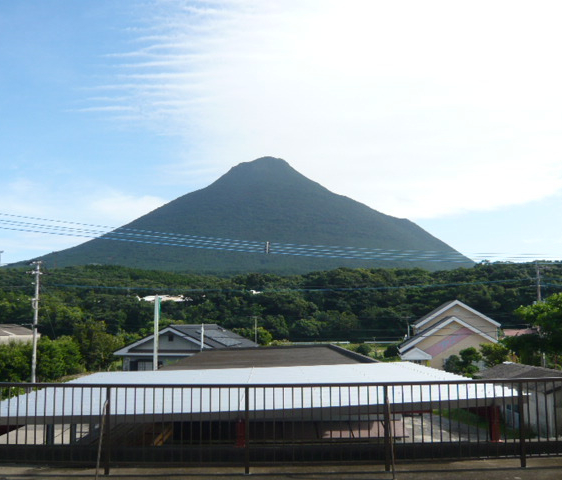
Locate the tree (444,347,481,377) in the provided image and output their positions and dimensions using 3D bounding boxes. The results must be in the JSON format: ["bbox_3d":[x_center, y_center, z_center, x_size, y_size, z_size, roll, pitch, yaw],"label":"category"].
[{"bbox_3d":[15.437,10.843,43.829,3.100,3.600,3.000,0,-5,0],"label":"tree"}]

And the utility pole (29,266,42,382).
[{"bbox_3d":[-21.131,7.657,44.456,1.100,11.450,0.500,0,-5,0],"label":"utility pole"}]

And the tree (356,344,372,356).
[{"bbox_3d":[10.523,14.169,65.919,2.000,1.700,2.000,0,-5,0],"label":"tree"}]

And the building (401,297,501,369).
[{"bbox_3d":[17.010,10.007,52.131,9.200,7.780,9.500,-1,-6,9],"label":"building"}]

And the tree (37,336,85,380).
[{"bbox_3d":[-19.489,11.039,45.765,4.200,4.950,4.200,0,-5,0],"label":"tree"}]

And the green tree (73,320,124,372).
[{"bbox_3d":[-19.018,11.326,53.720,5.100,5.890,5.000,0,-5,0],"label":"green tree"}]

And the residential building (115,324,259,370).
[{"bbox_3d":[-9.249,11.378,52.740,13.300,5.480,9.500,-1,-5,6],"label":"residential building"}]

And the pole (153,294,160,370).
[{"bbox_3d":[-10.275,8.608,42.611,0.450,8.200,0.400,0,-5,0],"label":"pole"}]

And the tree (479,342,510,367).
[{"bbox_3d":[18.981,10.800,45.839,2.700,3.400,2.600,0,-5,0],"label":"tree"}]

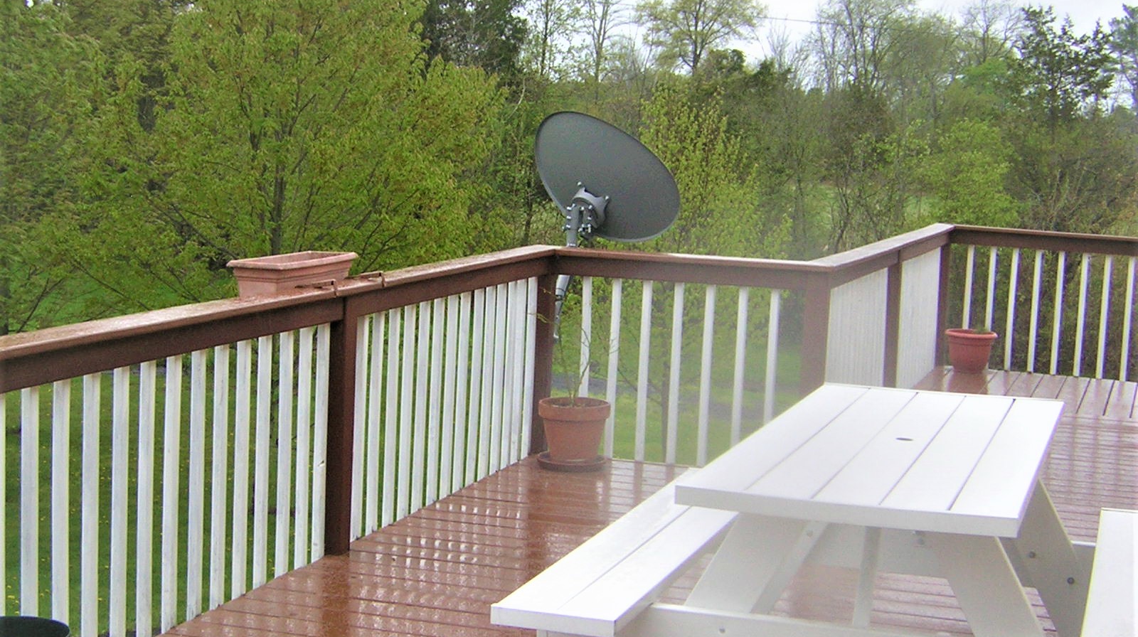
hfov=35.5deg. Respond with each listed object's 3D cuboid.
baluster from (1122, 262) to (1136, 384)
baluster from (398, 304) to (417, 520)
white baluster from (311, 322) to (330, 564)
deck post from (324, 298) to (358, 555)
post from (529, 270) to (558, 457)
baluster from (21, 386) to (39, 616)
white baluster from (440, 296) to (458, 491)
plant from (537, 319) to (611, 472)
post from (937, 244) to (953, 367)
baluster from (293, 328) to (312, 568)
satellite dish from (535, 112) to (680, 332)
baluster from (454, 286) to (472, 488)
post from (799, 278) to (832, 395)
[{"bbox_3d":[3.545,0.001,11.235,0.035,0.795,0.035,5,8,19],"label":"baluster"},{"bbox_3d":[-0.620,0.351,6.825,0.035,0.823,0.035,5,7,19],"label":"baluster"},{"bbox_3d":[-0.862,0.423,6.161,0.035,0.823,0.035,5,8,19],"label":"white baluster"},{"bbox_3d":[-0.799,0.362,6.164,0.089,0.915,0.089,4,7,18],"label":"deck post"},{"bbox_3d":[-0.133,0.201,8.061,0.090,0.830,0.090,5,7,19],"label":"post"},{"bbox_3d":[-1.381,0.568,4.540,0.034,0.860,0.034,4,7,18],"label":"baluster"},{"bbox_3d":[-0.484,0.305,7.187,0.034,0.860,0.034,4,7,18],"label":"white baluster"},{"bbox_3d":[0.029,0.326,7.828,0.325,0.650,0.325,2,7,0],"label":"plant"},{"bbox_3d":[2.442,-0.122,11.701,0.089,0.893,0.089,4,7,18],"label":"post"},{"bbox_3d":[-0.884,0.422,5.945,0.034,0.815,0.034,5,7,19],"label":"baluster"},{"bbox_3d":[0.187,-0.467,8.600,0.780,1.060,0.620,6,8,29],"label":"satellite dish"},{"bbox_3d":[-0.434,0.294,7.352,0.035,0.823,0.035,5,7,19],"label":"baluster"},{"bbox_3d":[1.079,0.257,7.767,0.089,0.915,0.089,4,7,18],"label":"post"}]

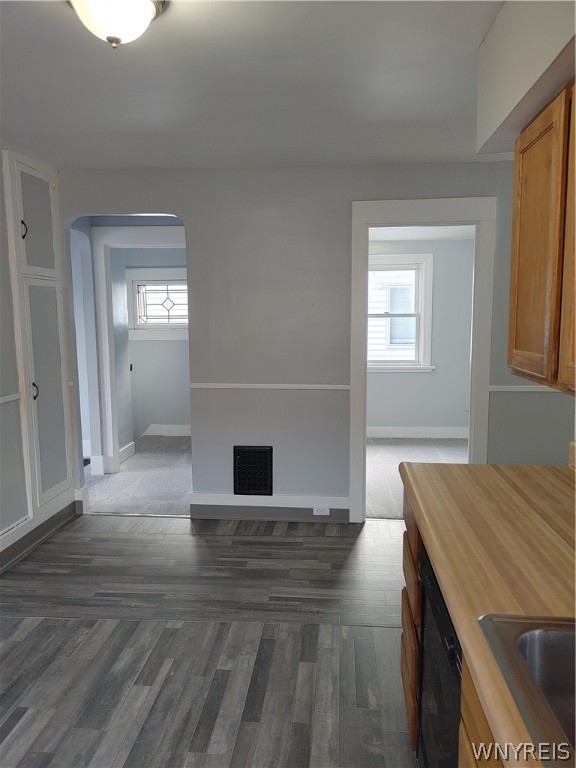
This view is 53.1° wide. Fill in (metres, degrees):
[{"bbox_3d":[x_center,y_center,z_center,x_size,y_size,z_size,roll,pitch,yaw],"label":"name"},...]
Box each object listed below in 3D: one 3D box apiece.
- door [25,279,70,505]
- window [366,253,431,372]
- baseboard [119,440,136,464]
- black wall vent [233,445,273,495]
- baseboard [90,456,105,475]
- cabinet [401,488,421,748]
[{"bbox_3d":[-1.622,0.057,3.940,0.025,1.469,0.440,0,7,6],"label":"door"},{"bbox_3d":[1.174,-0.819,6.719,1.040,1.358,0.100,0,7,6],"label":"window"},{"bbox_3d":[-1.664,0.721,6.004,0.020,0.137,0.490,0,7,6],"label":"baseboard"},{"bbox_3d":[-0.253,0.635,4.171,0.277,0.364,0.025,0,7,6],"label":"black wall vent"},{"bbox_3d":[-1.794,0.772,5.416,0.135,0.180,0.020,0,7,6],"label":"baseboard"},{"bbox_3d":[0.737,0.823,1.976,0.630,0.876,0.465,0,7,6],"label":"cabinet"}]

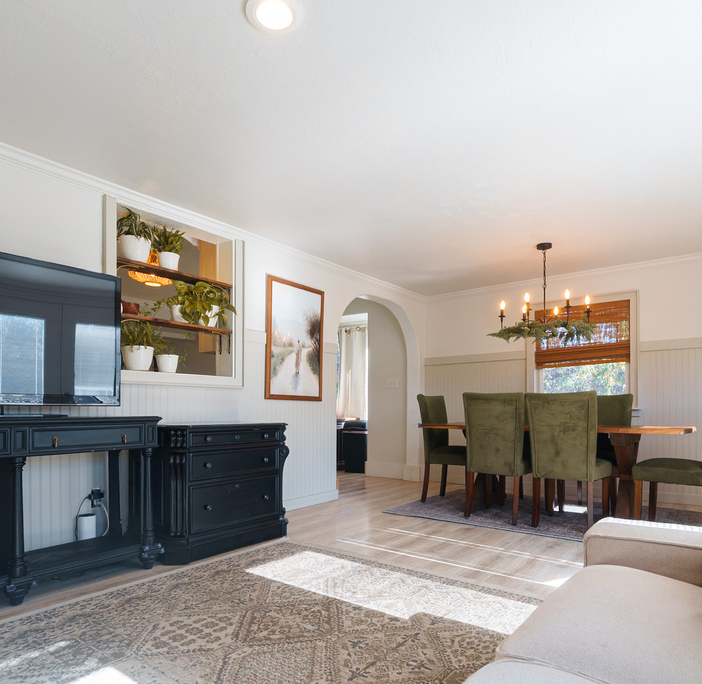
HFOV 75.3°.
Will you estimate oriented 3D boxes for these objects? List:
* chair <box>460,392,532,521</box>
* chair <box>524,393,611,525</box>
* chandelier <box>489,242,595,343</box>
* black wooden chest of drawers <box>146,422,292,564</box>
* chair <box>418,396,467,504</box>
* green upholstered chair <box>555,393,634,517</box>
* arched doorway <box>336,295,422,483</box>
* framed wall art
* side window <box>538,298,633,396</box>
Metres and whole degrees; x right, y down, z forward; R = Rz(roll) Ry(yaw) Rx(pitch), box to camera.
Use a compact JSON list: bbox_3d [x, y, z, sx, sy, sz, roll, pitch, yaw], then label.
[{"bbox_3d":[1.305,0.961,3.980,0.480,1.040,0.630,-5,-9,38],"label":"chair"},{"bbox_3d":[1.750,0.914,3.650,0.480,1.040,0.630,-5,-9,38],"label":"chair"},{"bbox_3d":[1.607,-0.415,3.820,0.850,0.830,0.850,-4,-7,33],"label":"chandelier"},{"bbox_3d":[-0.956,0.972,3.213,0.580,0.830,0.930,-6,-9,40],"label":"black wooden chest of drawers"},{"bbox_3d":[1.000,1.045,4.460,0.600,1.030,0.470,-5,-8,38],"label":"chair"},{"bbox_3d":[2.240,0.982,4.150,0.480,1.040,0.630,-5,-9,38],"label":"green upholstered chair"},{"bbox_3d":[0.304,0.613,5.367,0.180,2.200,1.550,-5,-9,38],"label":"arched doorway"},{"bbox_3d":[-0.460,0.000,3.900,0.035,1.000,0.675,-5,-8,40],"label":"framed wall art"},{"bbox_3d":[2.515,0.147,4.950,1.000,1.200,0.100,-5,-8,36],"label":"side window"}]

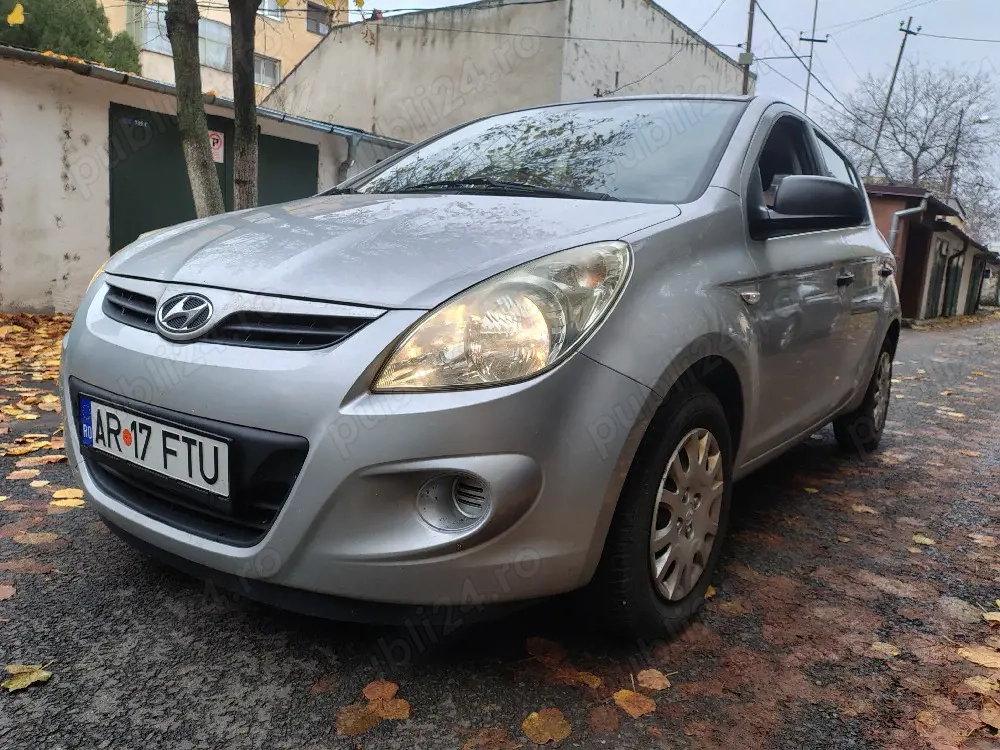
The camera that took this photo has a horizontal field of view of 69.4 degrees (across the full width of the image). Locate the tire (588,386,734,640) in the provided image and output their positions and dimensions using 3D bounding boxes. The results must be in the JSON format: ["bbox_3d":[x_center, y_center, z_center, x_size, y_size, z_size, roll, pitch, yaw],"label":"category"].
[{"bbox_3d":[0.393,0.318,1.777,0.188,0.600,0.600,8,10,36],"label":"tire"}]

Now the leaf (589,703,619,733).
[{"bbox_3d":[0.202,0.665,1.398,0.061,0.008,0.090,3,8,7],"label":"leaf"}]

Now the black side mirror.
[{"bbox_3d":[0.906,-0.478,2.110,0.245,0.180,0.220,8,10,36],"label":"black side mirror"}]

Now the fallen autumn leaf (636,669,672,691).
[{"bbox_3d":[0.335,0.649,1.539,0.062,0.008,0.073,9,11,42],"label":"fallen autumn leaf"}]

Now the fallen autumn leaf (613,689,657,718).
[{"bbox_3d":[0.272,0.659,1.455,0.062,0.008,0.089,-2,9,-25],"label":"fallen autumn leaf"}]

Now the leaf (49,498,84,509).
[{"bbox_3d":[-1.532,0.454,2.561,0.122,0.008,0.074,4,9,19],"label":"leaf"}]

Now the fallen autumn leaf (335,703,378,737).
[{"bbox_3d":[-0.271,0.655,1.380,0.078,0.008,0.101,0,8,-14],"label":"fallen autumn leaf"}]

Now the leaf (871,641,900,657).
[{"bbox_3d":[0.900,0.642,1.693,0.037,0.008,0.067,-3,9,-27],"label":"leaf"}]

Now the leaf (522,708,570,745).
[{"bbox_3d":[0.090,0.666,1.372,0.083,0.008,0.106,5,9,20],"label":"leaf"}]

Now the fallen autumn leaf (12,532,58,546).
[{"bbox_3d":[-1.431,0.504,2.228,0.127,0.008,0.082,1,8,-7],"label":"fallen autumn leaf"}]

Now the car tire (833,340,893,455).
[{"bbox_3d":[1.913,0.075,3.778,0.188,0.600,0.600,8,10,36],"label":"car tire"}]

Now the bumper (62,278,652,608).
[{"bbox_3d":[-0.531,0.118,1.767,1.690,0.600,0.640,8,10,36],"label":"bumper"}]

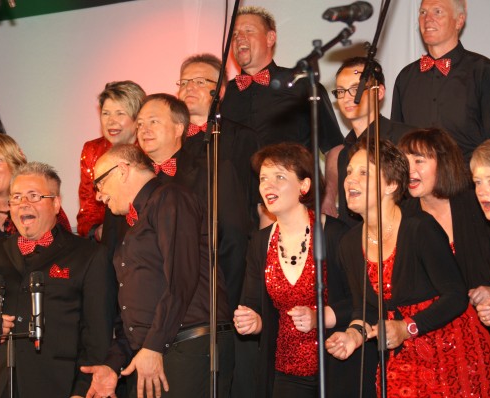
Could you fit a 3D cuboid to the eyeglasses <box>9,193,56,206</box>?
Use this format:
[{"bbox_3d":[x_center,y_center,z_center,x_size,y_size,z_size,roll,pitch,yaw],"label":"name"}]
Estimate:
[{"bbox_3d":[-0.689,0.003,6.950,0.140,0.042,0.140,-11,-4,30],"label":"eyeglasses"}]

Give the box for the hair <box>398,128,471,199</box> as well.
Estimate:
[{"bbox_3d":[0.626,-0.117,6.950,0.240,0.225,0.210,-8,3,-41],"label":"hair"}]

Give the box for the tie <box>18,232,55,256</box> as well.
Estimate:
[{"bbox_3d":[-0.666,0.138,6.720,0.117,0.057,0.035,-15,-3,18],"label":"tie"}]

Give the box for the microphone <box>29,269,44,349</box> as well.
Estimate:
[{"bbox_3d":[-0.666,0.356,6.750,0.048,0.257,0.048,0,-7,0],"label":"microphone"}]

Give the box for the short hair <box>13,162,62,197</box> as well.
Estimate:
[{"bbox_3d":[-0.674,-0.058,6.850,0.165,0.125,0.195,-8,-4,25],"label":"short hair"}]

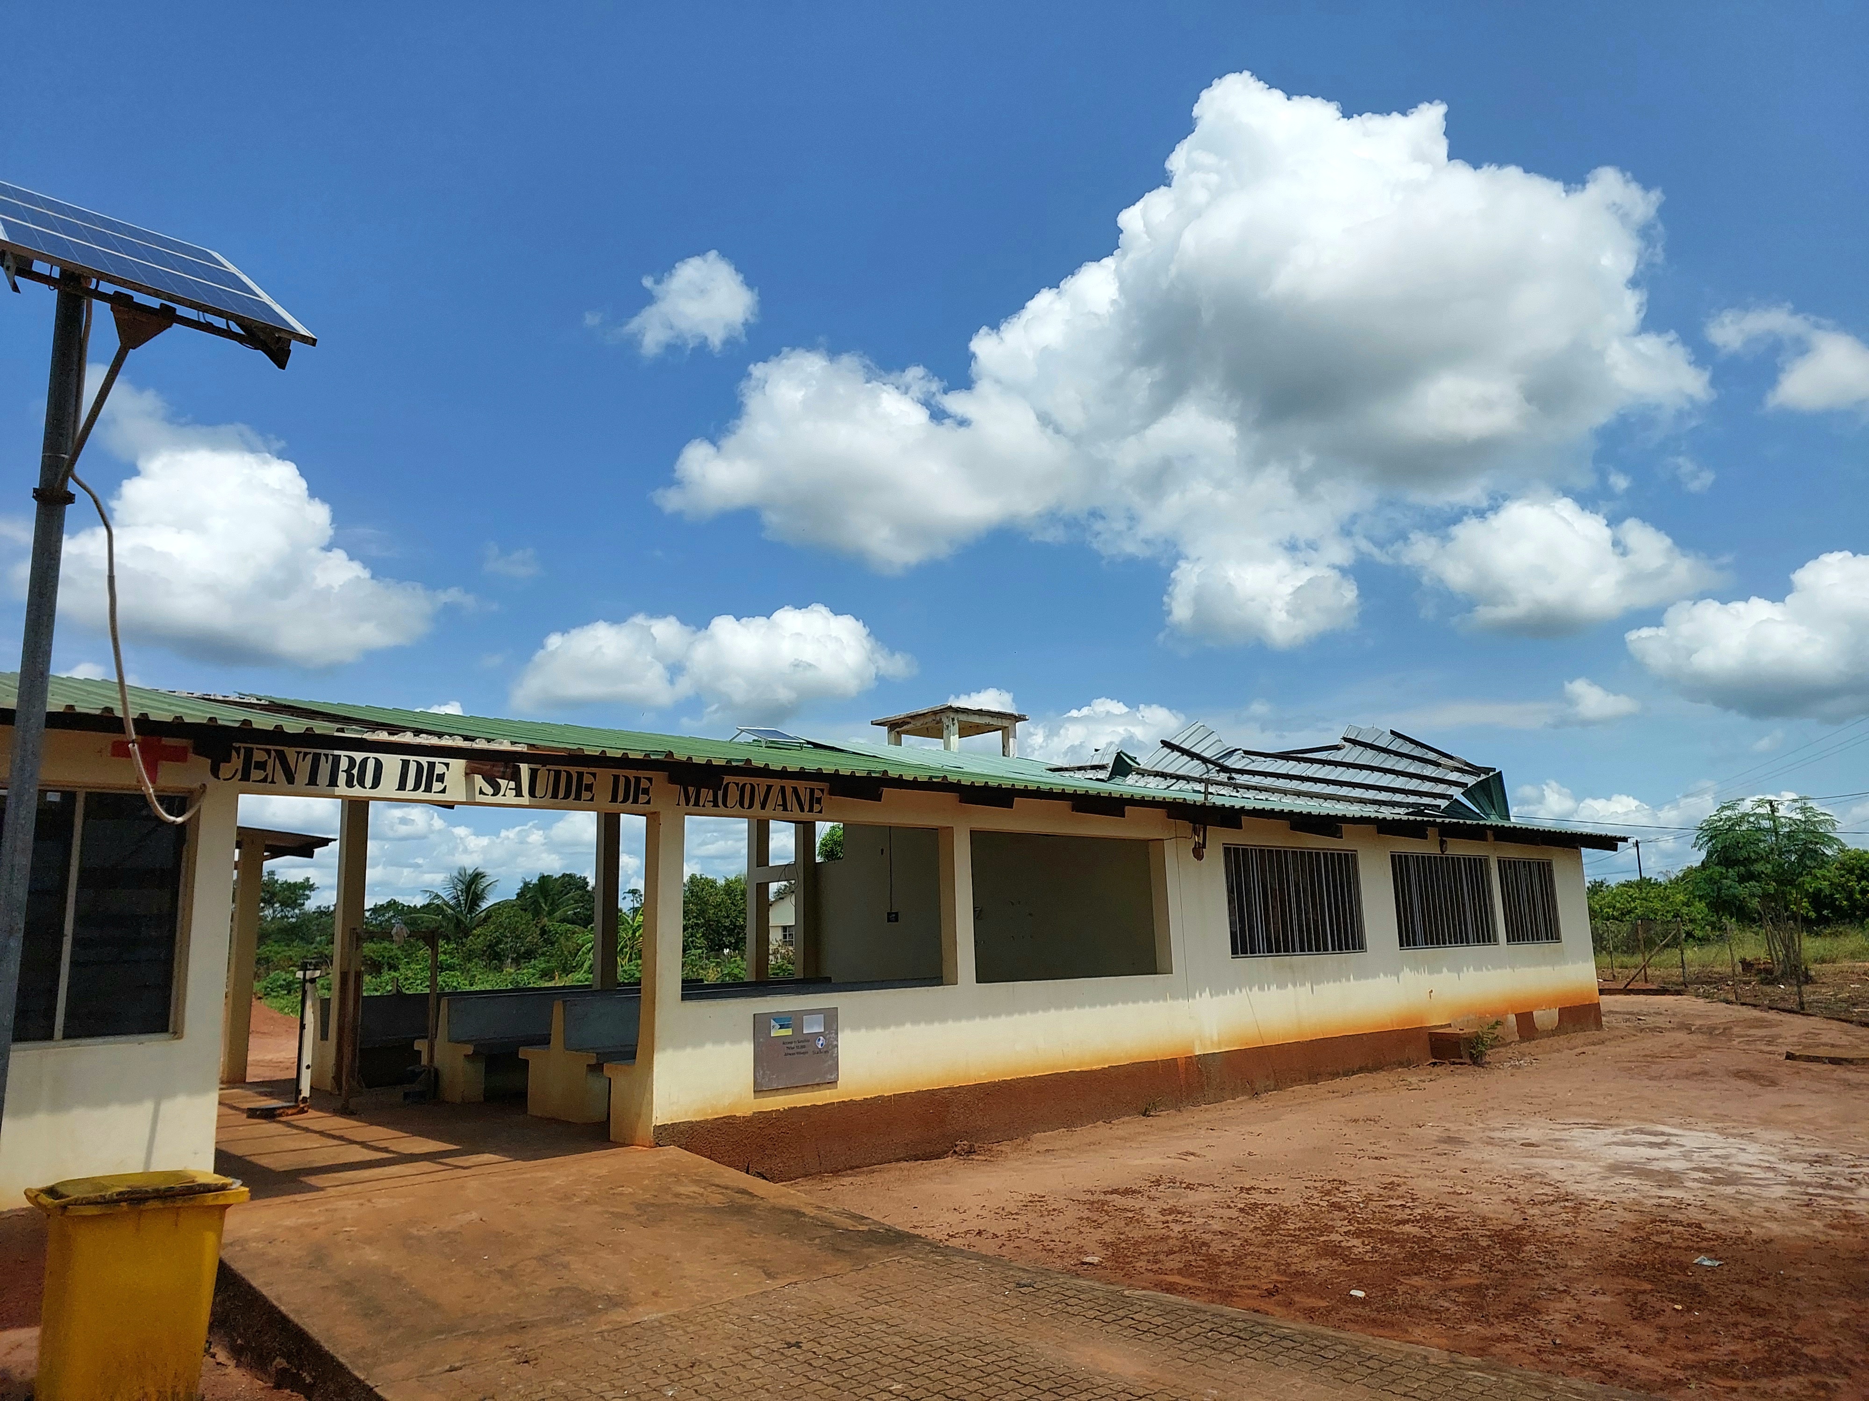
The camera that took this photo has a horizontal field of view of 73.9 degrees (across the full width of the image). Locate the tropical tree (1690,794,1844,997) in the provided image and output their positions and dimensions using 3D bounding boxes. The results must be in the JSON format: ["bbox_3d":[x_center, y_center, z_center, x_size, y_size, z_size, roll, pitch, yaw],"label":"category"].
[{"bbox_3d":[17.440,4.005,26.000,3.000,3.900,3.000,8,-14,-41],"label":"tropical tree"}]

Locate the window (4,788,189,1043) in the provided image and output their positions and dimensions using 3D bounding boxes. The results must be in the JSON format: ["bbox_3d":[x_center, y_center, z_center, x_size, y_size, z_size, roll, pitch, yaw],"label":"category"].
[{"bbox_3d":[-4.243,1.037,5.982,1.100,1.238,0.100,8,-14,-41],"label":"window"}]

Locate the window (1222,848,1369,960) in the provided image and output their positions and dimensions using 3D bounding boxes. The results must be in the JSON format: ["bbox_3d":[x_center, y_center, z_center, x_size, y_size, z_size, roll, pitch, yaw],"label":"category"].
[{"bbox_3d":[3.746,2.082,12.864,2.468,1.099,0.100,8,-14,-41],"label":"window"}]

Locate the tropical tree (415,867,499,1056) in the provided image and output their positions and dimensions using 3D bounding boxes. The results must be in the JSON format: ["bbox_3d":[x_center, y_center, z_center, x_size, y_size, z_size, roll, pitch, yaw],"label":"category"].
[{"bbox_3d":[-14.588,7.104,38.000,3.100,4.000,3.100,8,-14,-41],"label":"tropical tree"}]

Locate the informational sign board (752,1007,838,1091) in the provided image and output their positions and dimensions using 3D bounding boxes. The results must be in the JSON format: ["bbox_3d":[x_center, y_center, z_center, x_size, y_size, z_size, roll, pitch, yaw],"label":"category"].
[{"bbox_3d":[-0.933,2.399,8.543,0.700,0.505,0.030,8,-14,-41],"label":"informational sign board"}]

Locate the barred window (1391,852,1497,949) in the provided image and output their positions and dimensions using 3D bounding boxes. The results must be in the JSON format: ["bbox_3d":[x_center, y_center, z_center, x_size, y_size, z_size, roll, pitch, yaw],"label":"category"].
[{"bbox_3d":[6.124,2.411,14.917,2.443,1.099,0.100,8,-14,-41],"label":"barred window"}]

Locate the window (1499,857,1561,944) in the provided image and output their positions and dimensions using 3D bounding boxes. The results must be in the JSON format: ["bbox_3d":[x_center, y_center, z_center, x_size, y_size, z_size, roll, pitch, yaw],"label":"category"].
[{"bbox_3d":[7.835,2.647,16.394,1.631,1.099,0.100,8,-14,-41],"label":"window"}]

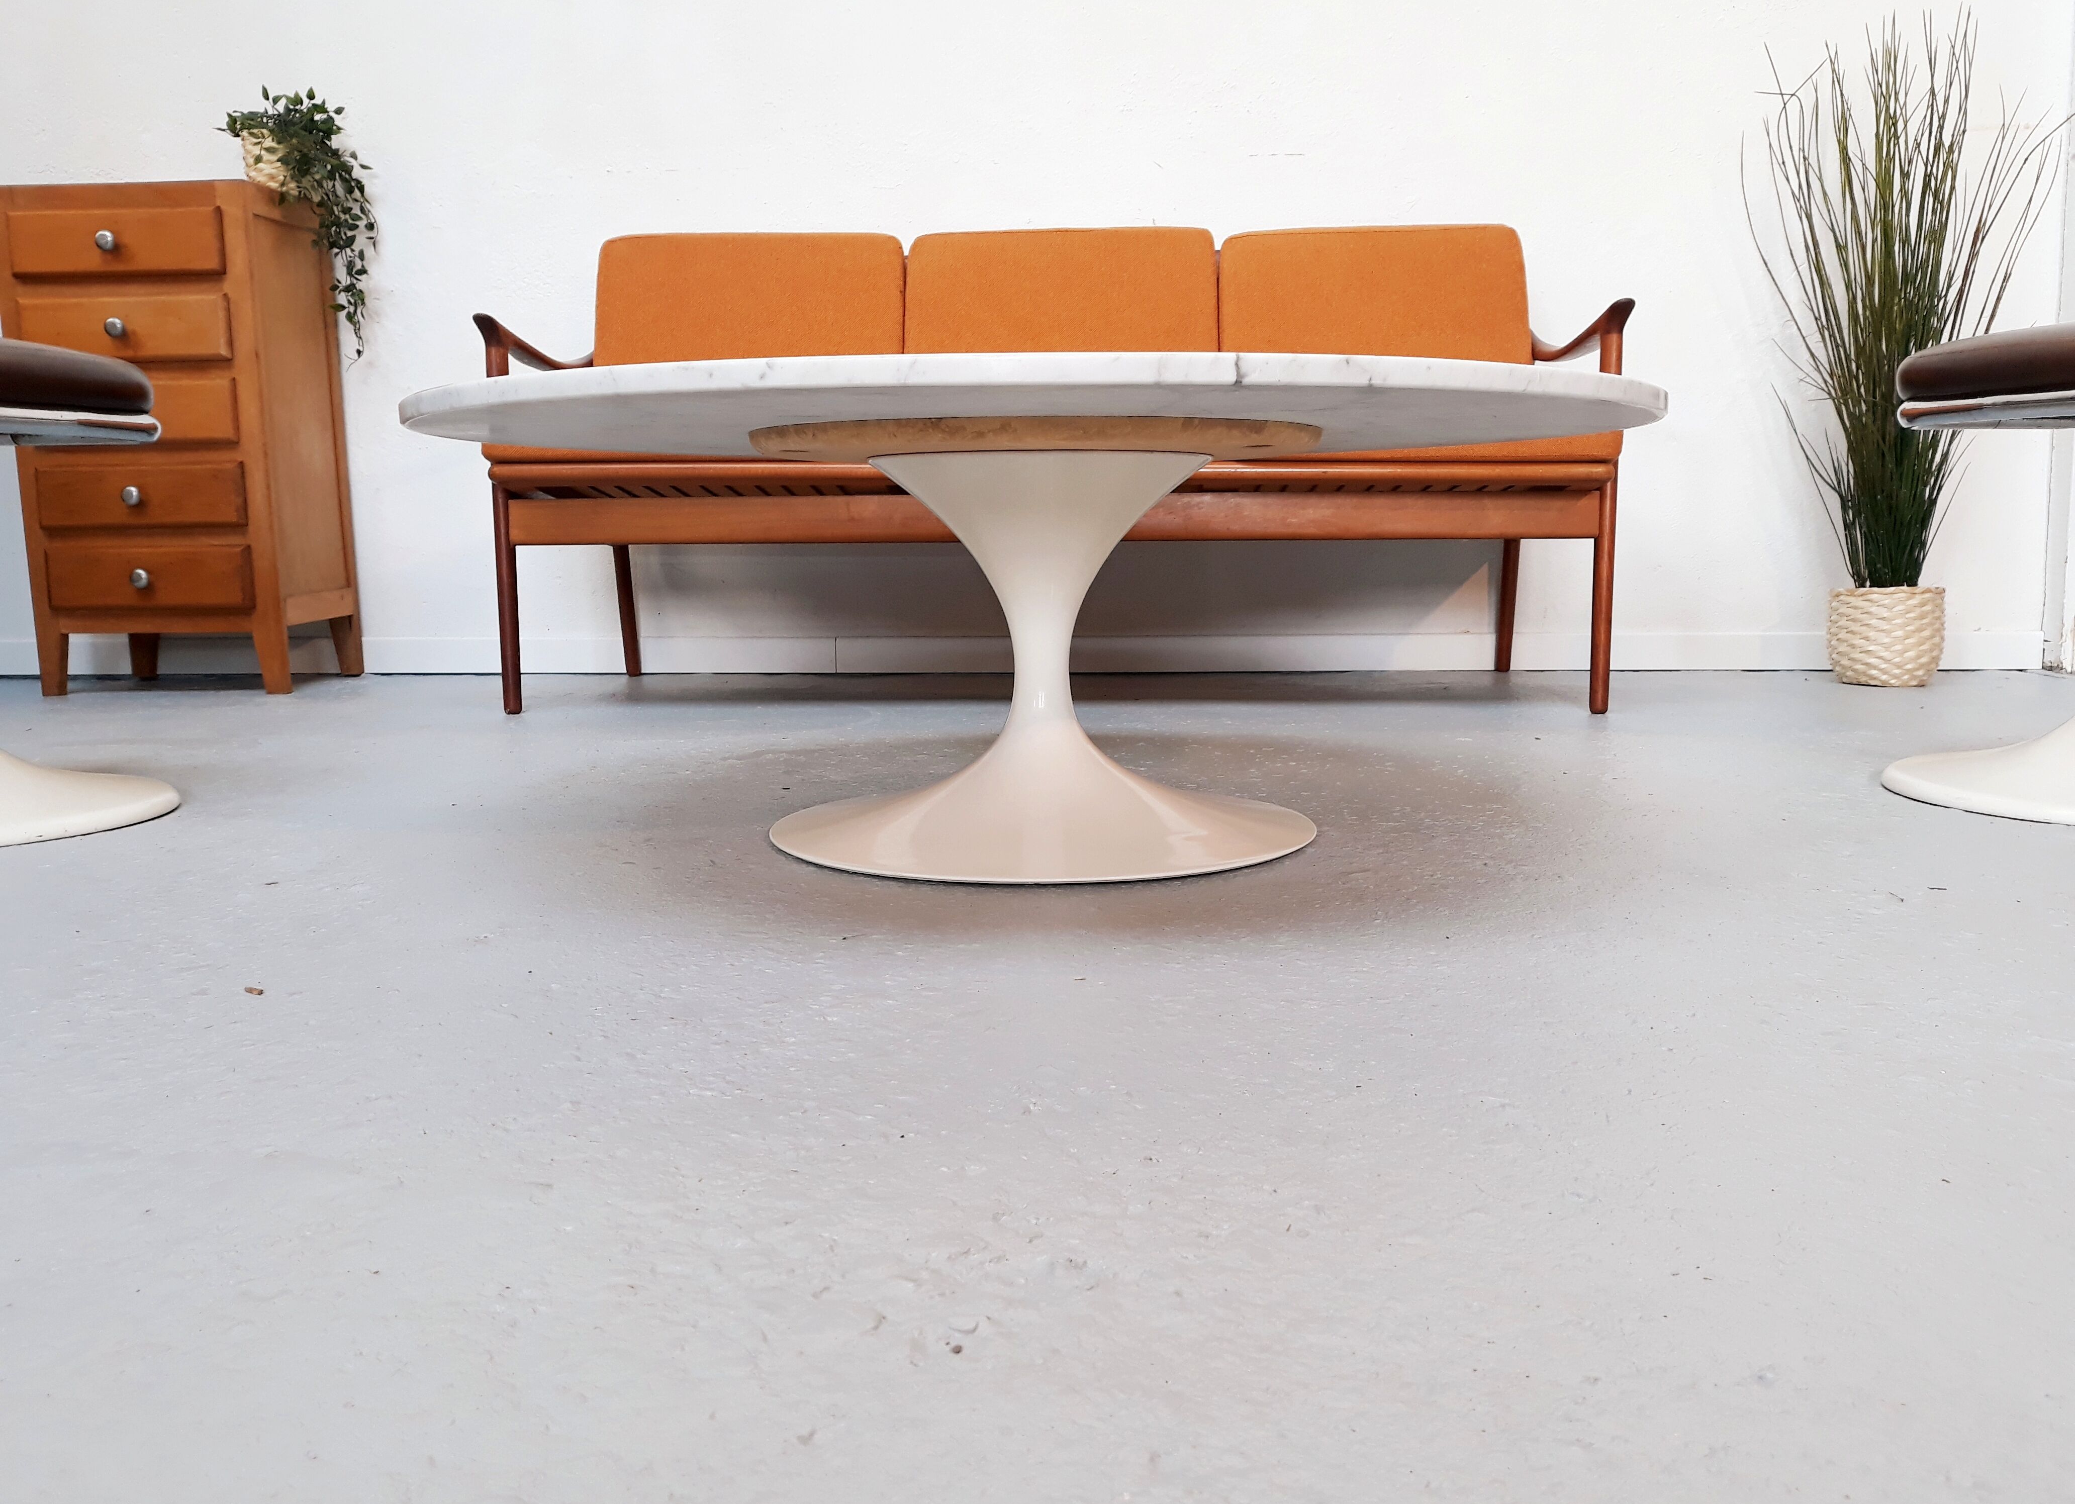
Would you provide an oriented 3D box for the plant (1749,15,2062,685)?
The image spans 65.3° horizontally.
[{"bbox_3d":[1.512,-0.687,2.809,0.557,1.137,0.507,0,8,3],"label":"plant"}]

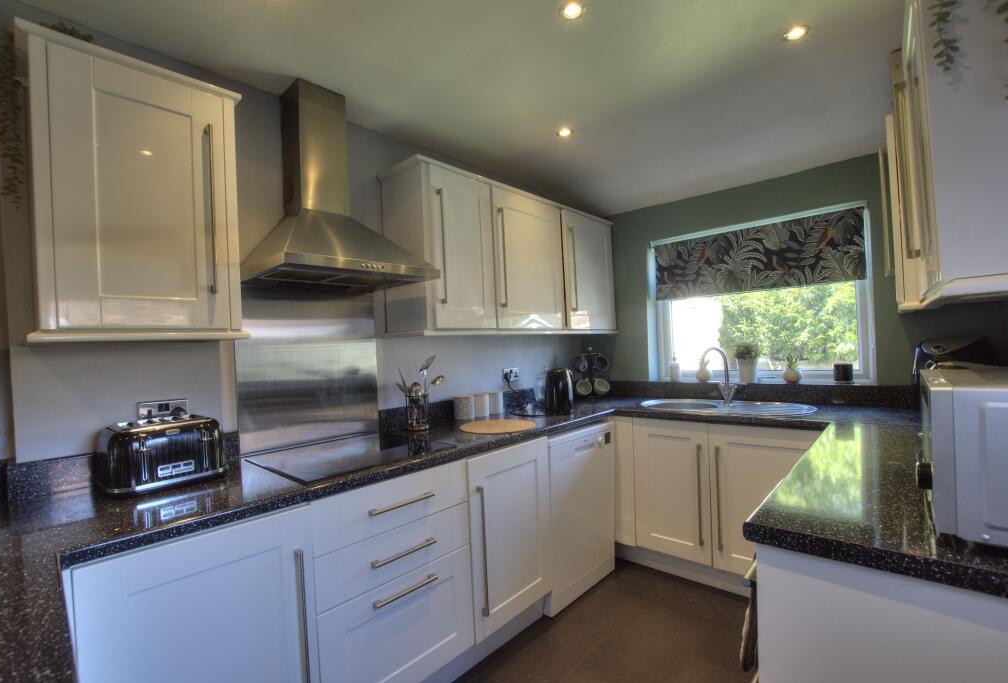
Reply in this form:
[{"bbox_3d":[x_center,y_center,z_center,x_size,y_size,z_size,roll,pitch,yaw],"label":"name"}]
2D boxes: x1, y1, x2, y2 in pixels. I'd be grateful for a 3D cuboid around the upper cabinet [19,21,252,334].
[{"bbox_3d":[-1.118,-0.384,1.315,0.374,0.773,0.475,-3,-1,44],"label":"upper cabinet"}]

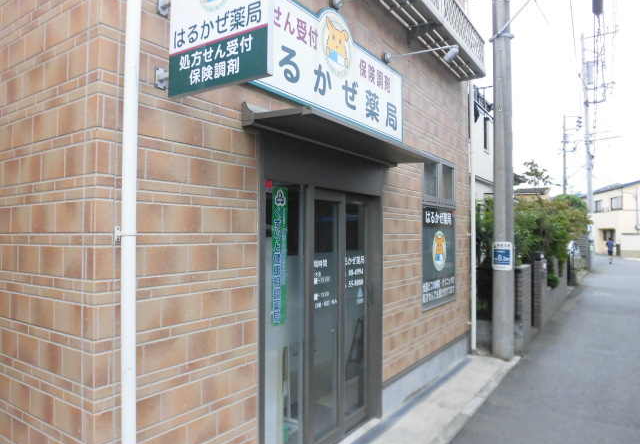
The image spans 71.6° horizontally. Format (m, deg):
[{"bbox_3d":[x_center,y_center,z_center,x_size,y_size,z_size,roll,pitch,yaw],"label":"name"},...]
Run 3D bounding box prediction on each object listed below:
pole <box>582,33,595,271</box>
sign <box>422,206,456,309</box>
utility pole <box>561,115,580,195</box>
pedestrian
[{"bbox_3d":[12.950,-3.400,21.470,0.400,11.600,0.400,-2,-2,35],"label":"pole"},{"bbox_3d":[1.435,0.394,5.250,0.020,1.100,1.060,-1,-2,35],"label":"sign"},{"bbox_3d":[20.284,-2.900,36.000,1.600,11.500,0.600,-1,-2,20],"label":"utility pole"},{"bbox_3d":[18.054,1.810,27.500,0.520,1.630,0.420,-1,-2,30],"label":"pedestrian"}]

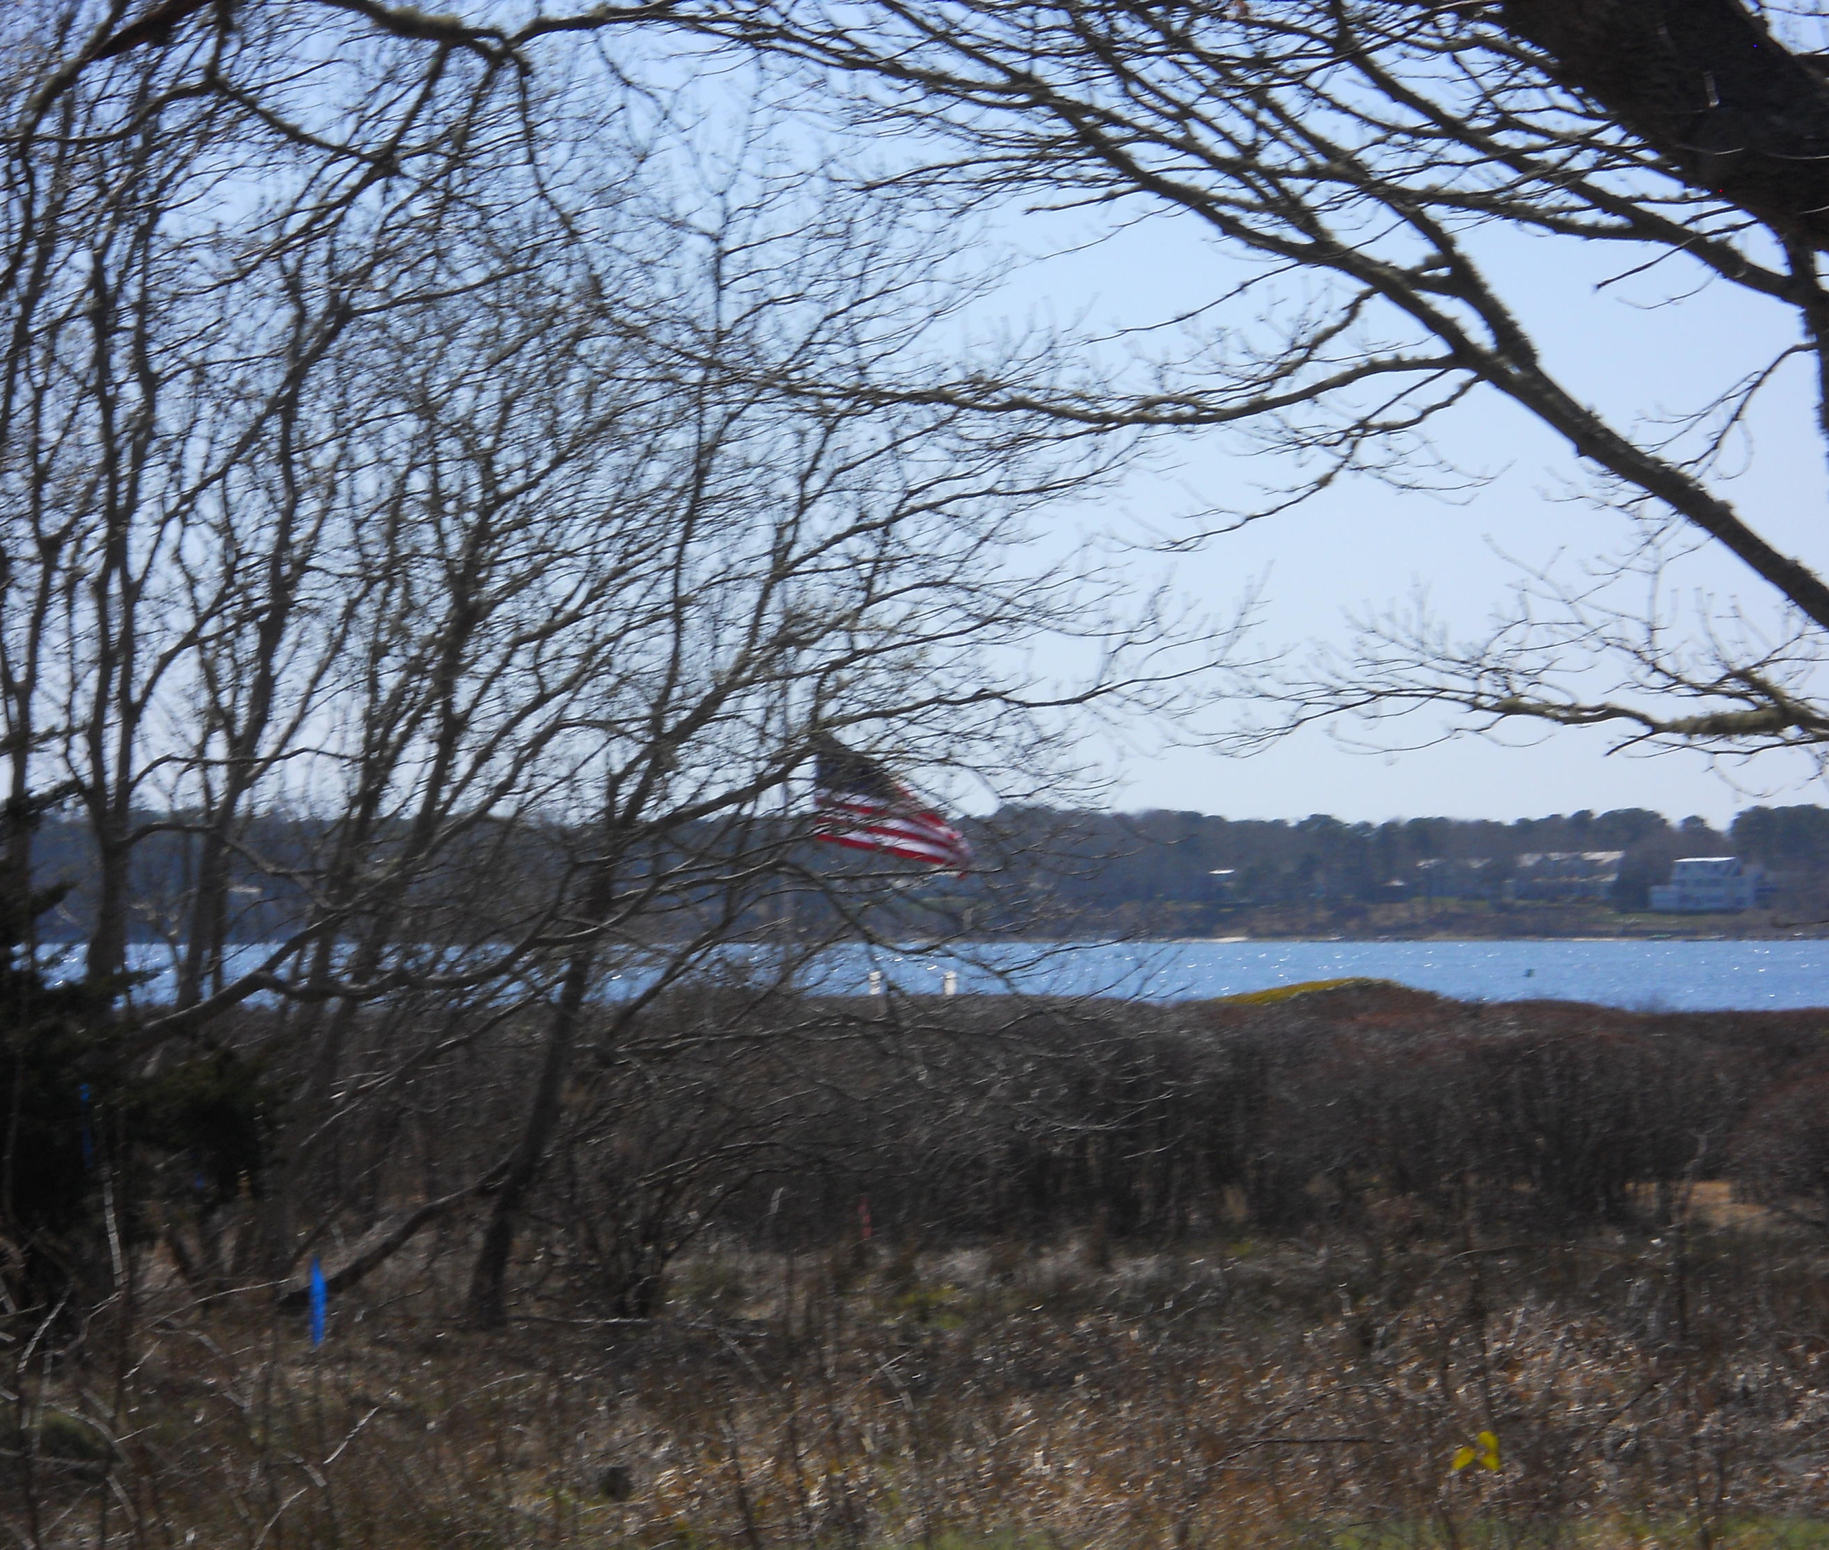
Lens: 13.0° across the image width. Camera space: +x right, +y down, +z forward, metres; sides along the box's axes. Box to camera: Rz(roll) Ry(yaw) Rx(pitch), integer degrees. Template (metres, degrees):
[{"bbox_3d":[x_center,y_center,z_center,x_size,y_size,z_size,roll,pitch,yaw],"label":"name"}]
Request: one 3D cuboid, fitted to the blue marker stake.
[{"bbox_3d":[-2.013,1.776,27.000,0.058,0.320,0.035,0,-1,0],"label":"blue marker stake"}]

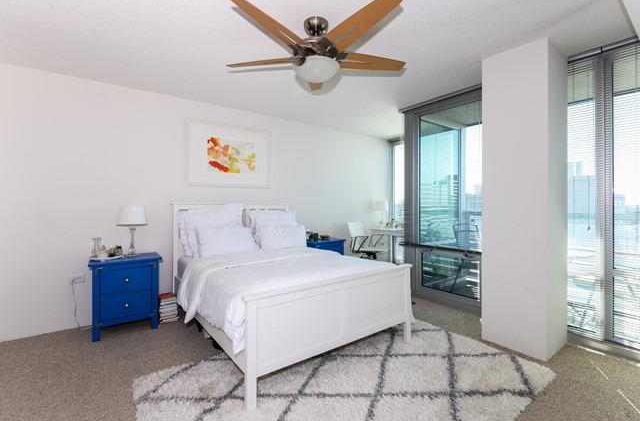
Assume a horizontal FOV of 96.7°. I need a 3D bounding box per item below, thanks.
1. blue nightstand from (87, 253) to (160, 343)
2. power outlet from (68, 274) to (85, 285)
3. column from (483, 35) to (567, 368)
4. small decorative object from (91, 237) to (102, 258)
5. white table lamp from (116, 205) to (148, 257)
[{"bbox_3d":[-1.834,0.785,2.704,0.549,0.671,0.391,0,1,-36],"label":"blue nightstand"},{"bbox_3d":[-2.310,0.659,2.702,0.116,0.072,0.012,0,1,-36],"label":"power outlet"},{"bbox_3d":[1.730,-0.078,2.408,0.482,2.383,0.454,0,1,-36],"label":"column"},{"bbox_3d":[-2.104,0.352,2.678,0.090,0.186,0.070,0,1,-36],"label":"small decorative object"},{"bbox_3d":[-1.848,0.202,2.804,0.265,0.493,0.265,0,1,-36],"label":"white table lamp"}]

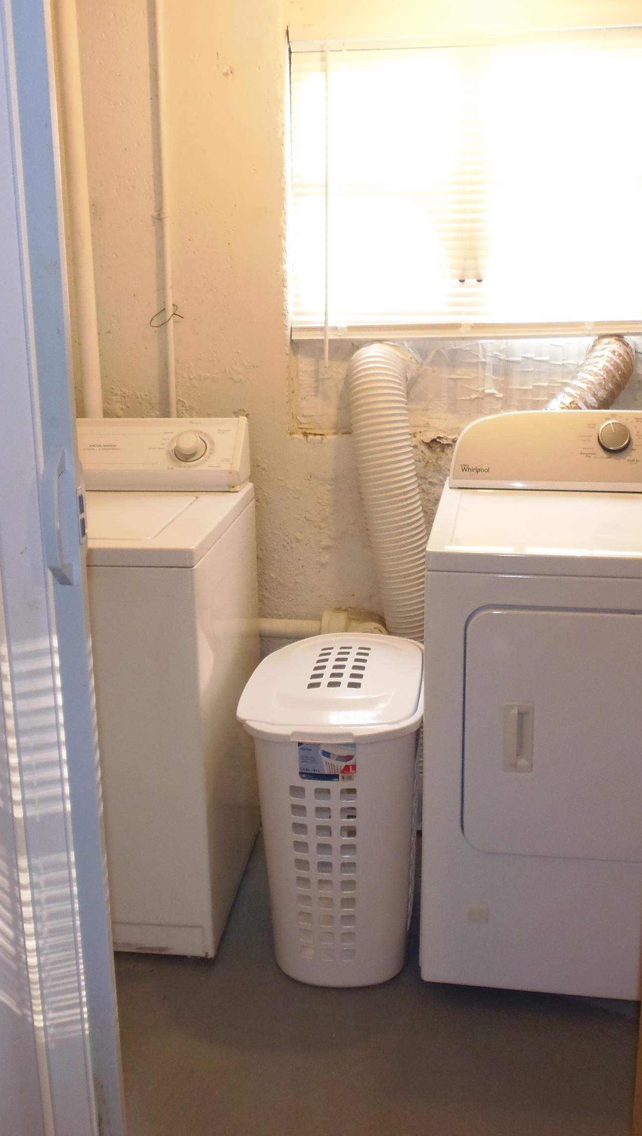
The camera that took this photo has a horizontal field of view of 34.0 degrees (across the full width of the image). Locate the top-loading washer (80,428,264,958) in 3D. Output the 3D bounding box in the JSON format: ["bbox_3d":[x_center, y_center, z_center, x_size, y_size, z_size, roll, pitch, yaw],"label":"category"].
[{"bbox_3d":[-0.526,0.226,2.391,0.670,1.080,0.600,1,16,8],"label":"top-loading washer"}]

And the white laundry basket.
[{"bbox_3d":[0.040,0.507,2.212,0.365,0.625,0.455,1,16,8],"label":"white laundry basket"}]

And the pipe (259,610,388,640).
[{"bbox_3d":[-0.007,0.163,2.740,0.400,0.075,0.075,2,17,9],"label":"pipe"}]

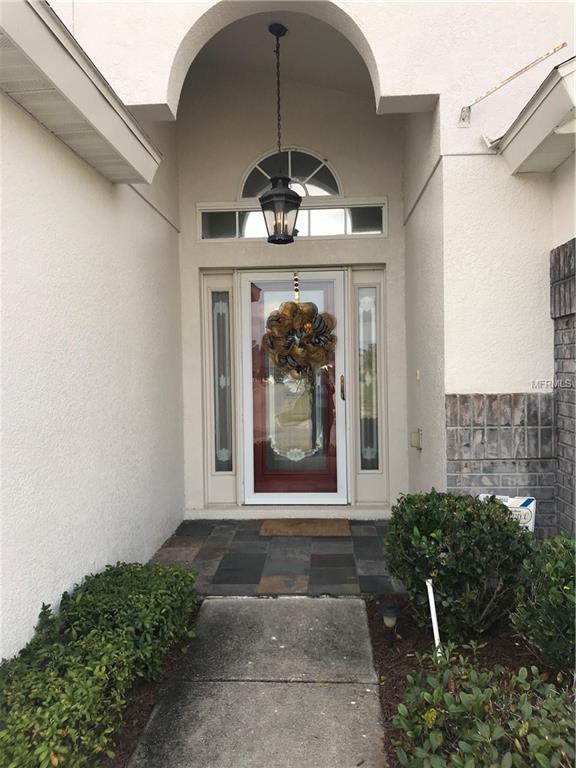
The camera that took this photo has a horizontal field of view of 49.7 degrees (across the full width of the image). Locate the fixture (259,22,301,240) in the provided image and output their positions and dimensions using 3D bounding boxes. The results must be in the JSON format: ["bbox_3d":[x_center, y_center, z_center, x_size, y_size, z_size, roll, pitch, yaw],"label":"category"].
[{"bbox_3d":[-0.059,-1.842,4.573,0.320,1.611,0.310,-1,1,3],"label":"fixture"}]

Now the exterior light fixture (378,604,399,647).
[{"bbox_3d":[0.536,1.290,3.305,0.115,0.225,0.115,-1,1,3],"label":"exterior light fixture"}]

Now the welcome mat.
[{"bbox_3d":[0.148,1.196,5.215,0.750,0.020,0.460,-1,1,3],"label":"welcome mat"}]

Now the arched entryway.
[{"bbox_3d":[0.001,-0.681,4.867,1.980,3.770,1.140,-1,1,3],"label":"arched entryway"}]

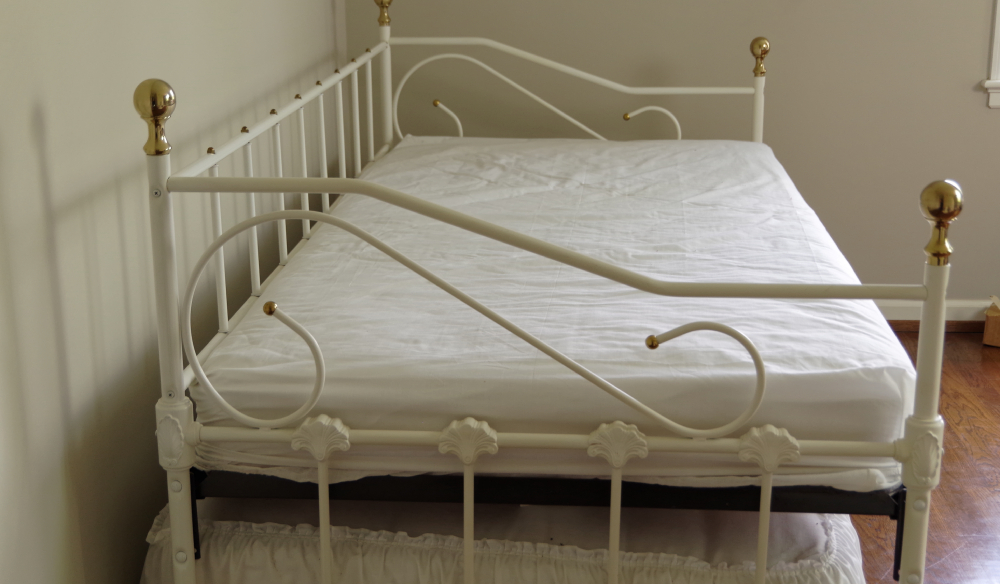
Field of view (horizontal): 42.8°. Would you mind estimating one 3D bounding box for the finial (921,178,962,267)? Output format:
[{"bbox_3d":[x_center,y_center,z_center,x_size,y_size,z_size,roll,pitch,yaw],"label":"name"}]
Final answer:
[{"bbox_3d":[0.582,-0.092,1.685,0.057,0.112,0.057,1,17,4],"label":"finial"}]

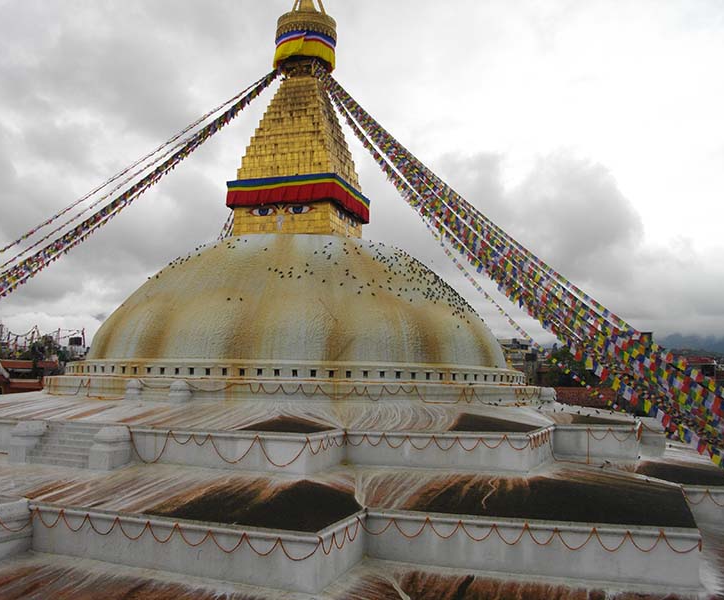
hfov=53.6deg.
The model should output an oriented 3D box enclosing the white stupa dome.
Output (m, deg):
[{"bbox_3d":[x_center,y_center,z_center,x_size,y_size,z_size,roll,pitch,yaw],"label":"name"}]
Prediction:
[{"bbox_3d":[-4.260,0.210,53.310,29.600,9.430,29.600,-1,-7,20],"label":"white stupa dome"}]

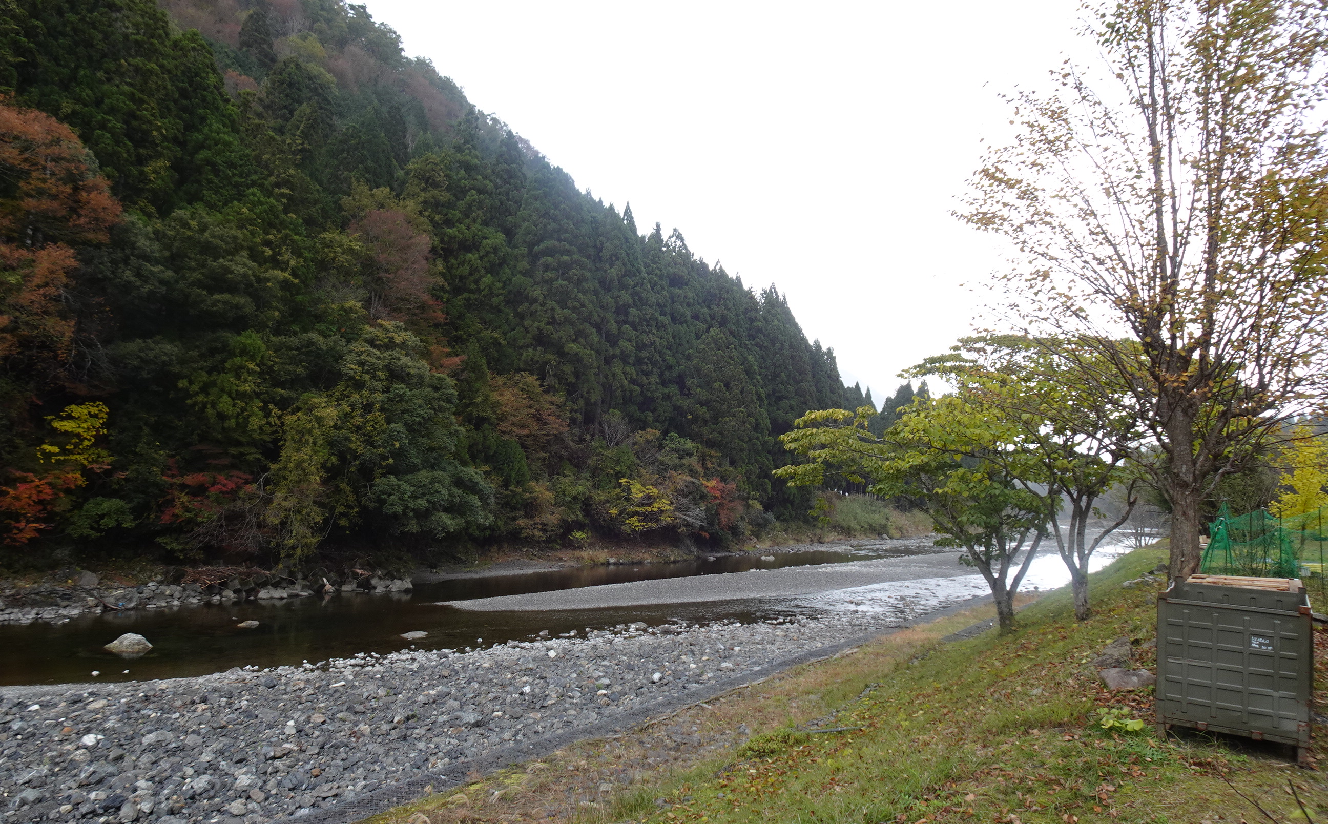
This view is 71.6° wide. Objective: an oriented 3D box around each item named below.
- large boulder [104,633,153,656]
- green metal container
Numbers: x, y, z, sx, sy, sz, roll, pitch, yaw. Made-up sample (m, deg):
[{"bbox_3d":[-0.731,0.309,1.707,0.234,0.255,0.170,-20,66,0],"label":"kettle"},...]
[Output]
[{"bbox_3d":[-15.894,6.902,27.382,1.280,0.600,1.050,5,-5,-29],"label":"large boulder"},{"bbox_3d":[4.064,1.763,6.555,0.850,0.975,1.240,0,-4,34],"label":"green metal container"}]

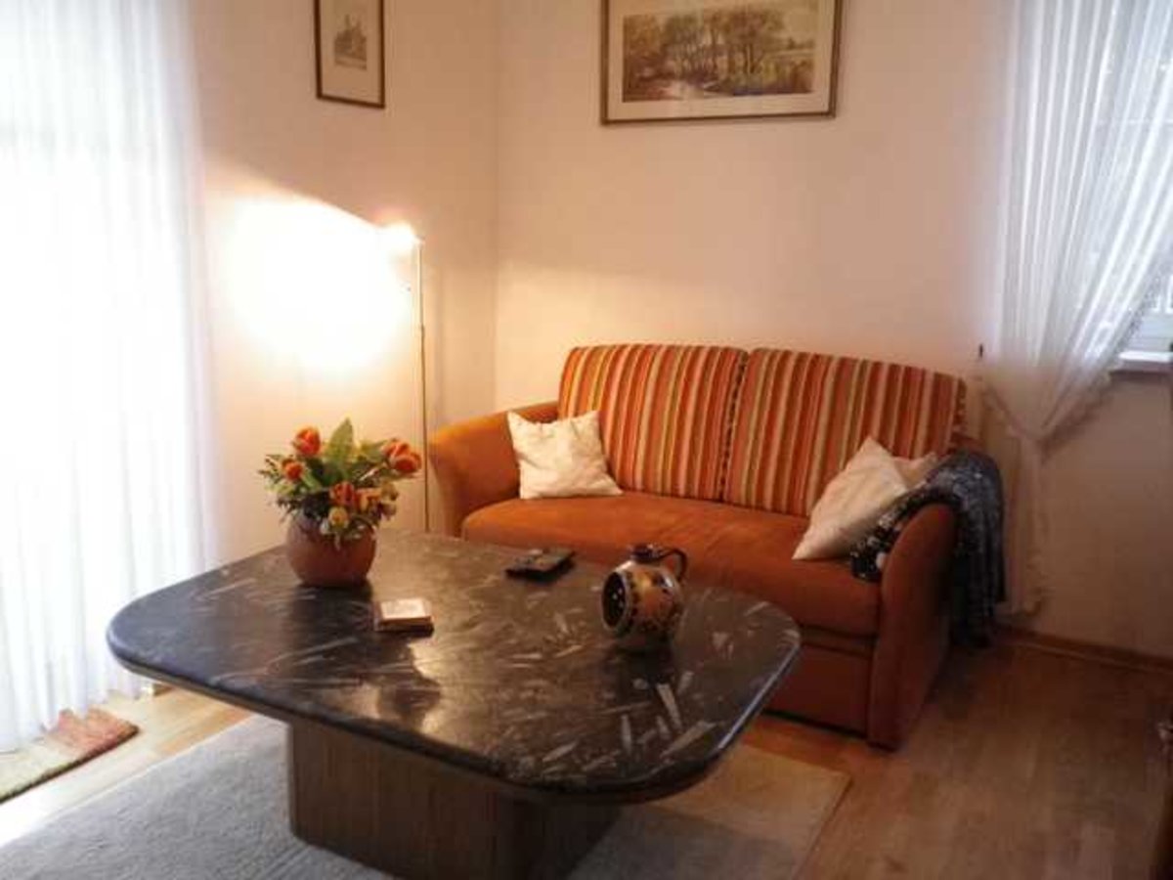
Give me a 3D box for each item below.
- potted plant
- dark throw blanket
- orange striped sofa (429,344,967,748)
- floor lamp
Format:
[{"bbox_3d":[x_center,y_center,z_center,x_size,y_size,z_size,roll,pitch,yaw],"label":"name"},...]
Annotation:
[{"bbox_3d":[-0.587,0.146,2.217,0.356,0.373,0.341,1,13,0],"label":"potted plant"},{"bbox_3d":[0.964,0.317,2.639,0.334,0.570,0.589,8,15,29],"label":"dark throw blanket"},{"bbox_3d":[0.382,0.196,3.034,1.624,0.897,0.823,8,15,29],"label":"orange striped sofa"},{"bbox_3d":[-0.575,-0.065,3.247,0.236,1.277,0.288,8,15,29],"label":"floor lamp"}]

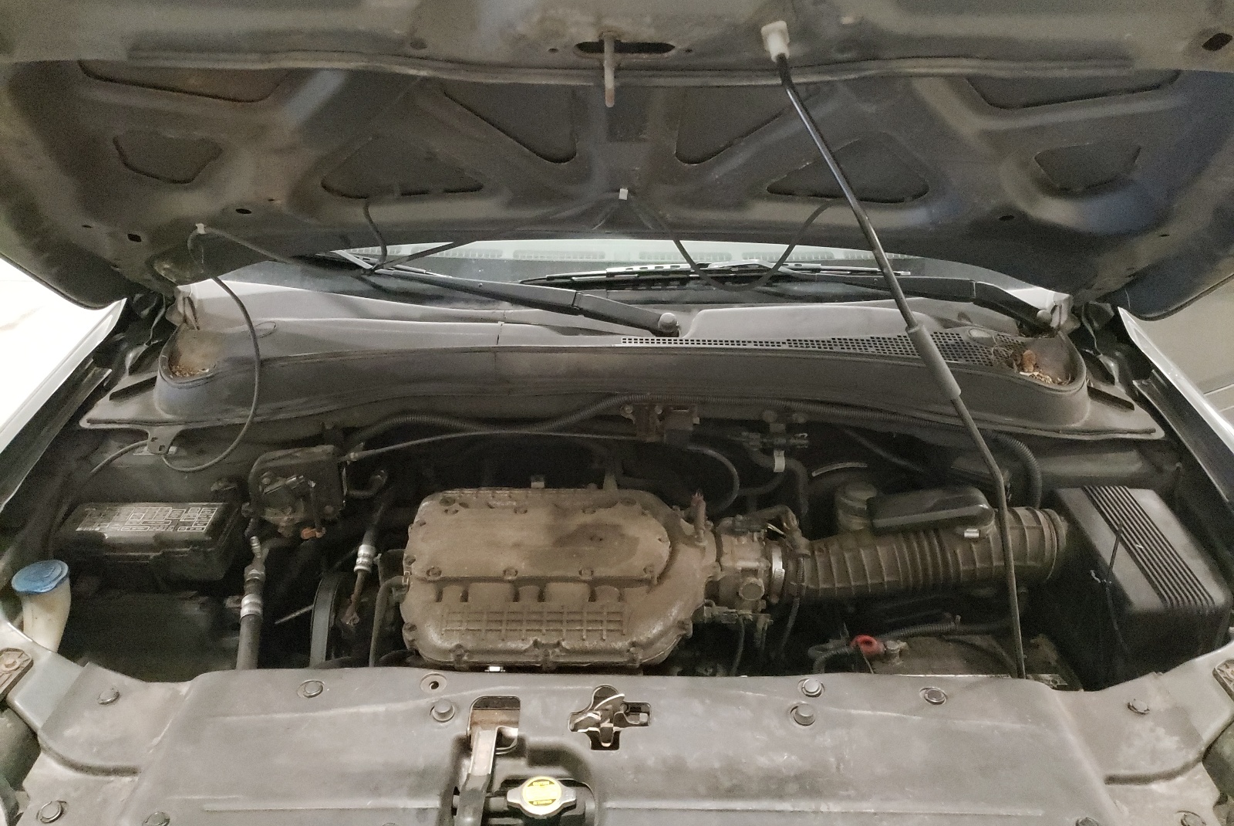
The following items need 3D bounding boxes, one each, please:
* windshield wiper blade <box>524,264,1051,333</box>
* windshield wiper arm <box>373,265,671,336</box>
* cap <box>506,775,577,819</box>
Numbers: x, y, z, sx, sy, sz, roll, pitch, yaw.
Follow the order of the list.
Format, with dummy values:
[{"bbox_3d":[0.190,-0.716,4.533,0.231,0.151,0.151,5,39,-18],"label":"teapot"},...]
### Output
[{"bbox_3d":[0.245,-0.168,1.375,0.770,0.060,0.100,3,45,1],"label":"windshield wiper blade"},{"bbox_3d":[-0.165,-0.184,1.410,0.520,0.050,0.065,13,46,11],"label":"windshield wiper arm"},{"bbox_3d":[-0.068,0.348,0.836,0.061,0.019,0.043,0,30,0],"label":"cap"}]

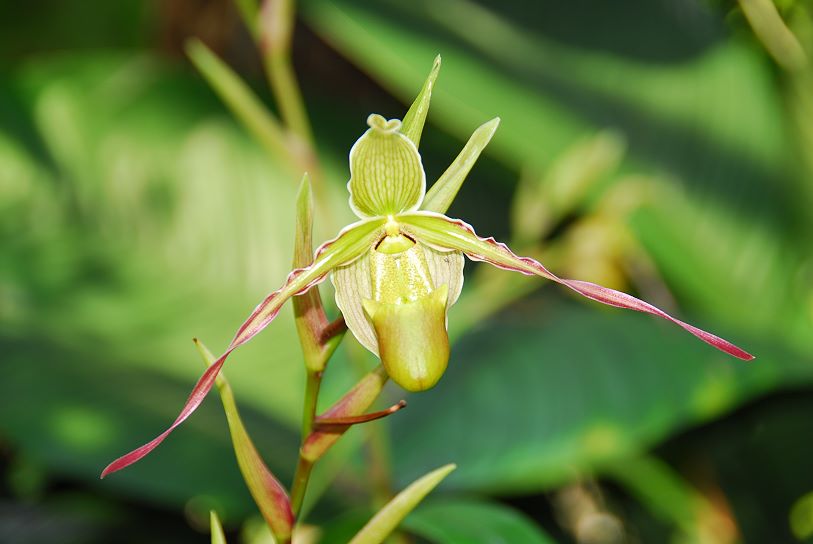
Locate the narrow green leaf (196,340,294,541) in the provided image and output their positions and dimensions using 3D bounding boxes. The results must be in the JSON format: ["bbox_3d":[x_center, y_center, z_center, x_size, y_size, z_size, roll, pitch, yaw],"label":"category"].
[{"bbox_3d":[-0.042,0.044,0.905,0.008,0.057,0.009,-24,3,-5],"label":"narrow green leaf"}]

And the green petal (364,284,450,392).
[{"bbox_3d":[0.000,0.016,0.865,0.021,0.027,0.021,-5,6,-5],"label":"green petal"}]

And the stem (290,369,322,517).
[{"bbox_3d":[-0.026,0.044,0.905,0.004,0.037,0.004,7,0,0],"label":"stem"}]

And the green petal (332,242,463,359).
[{"bbox_3d":[-0.002,0.007,0.883,0.033,0.031,0.014,-2,6,-3],"label":"green petal"}]

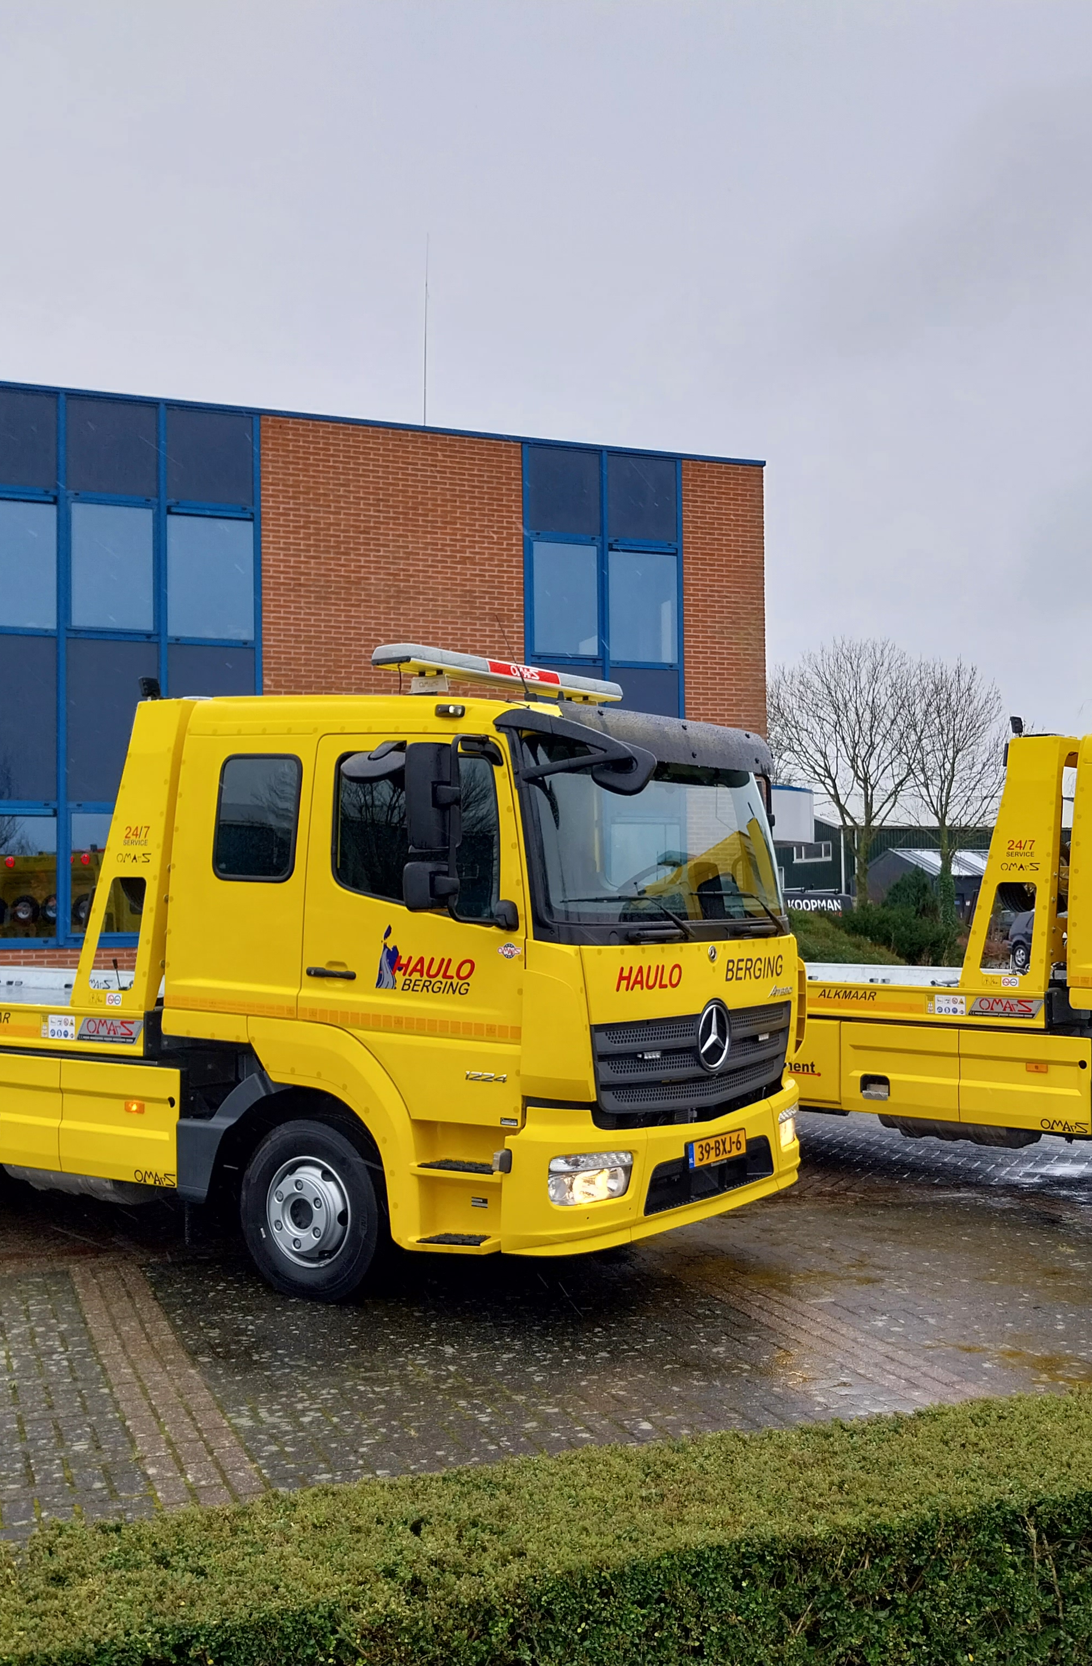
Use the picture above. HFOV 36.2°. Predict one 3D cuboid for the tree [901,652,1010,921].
[{"bbox_3d":[9.222,-0.363,38.144,3.200,7.214,3.100,-1,-2,14],"label":"tree"}]

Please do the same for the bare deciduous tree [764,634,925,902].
[{"bbox_3d":[6.929,-0.597,38.153,3.900,7.693,3.700,-1,-2,10],"label":"bare deciduous tree"}]

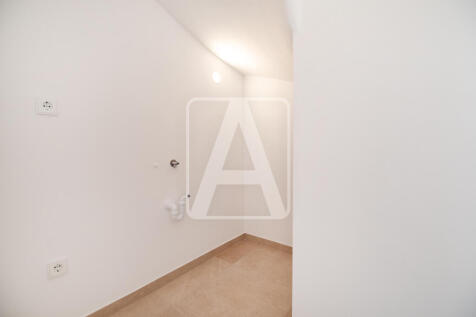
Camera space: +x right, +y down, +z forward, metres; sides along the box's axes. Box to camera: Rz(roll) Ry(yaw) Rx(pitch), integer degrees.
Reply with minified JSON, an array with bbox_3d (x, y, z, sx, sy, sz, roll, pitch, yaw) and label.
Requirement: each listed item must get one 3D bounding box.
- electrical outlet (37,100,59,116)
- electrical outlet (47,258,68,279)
[{"bbox_3d":[-0.956,-0.258,0.995,0.011,0.083,0.083,0,0,38],"label":"electrical outlet"},{"bbox_3d":[-0.932,0.569,1.026,0.011,0.083,0.083,0,0,38],"label":"electrical outlet"}]

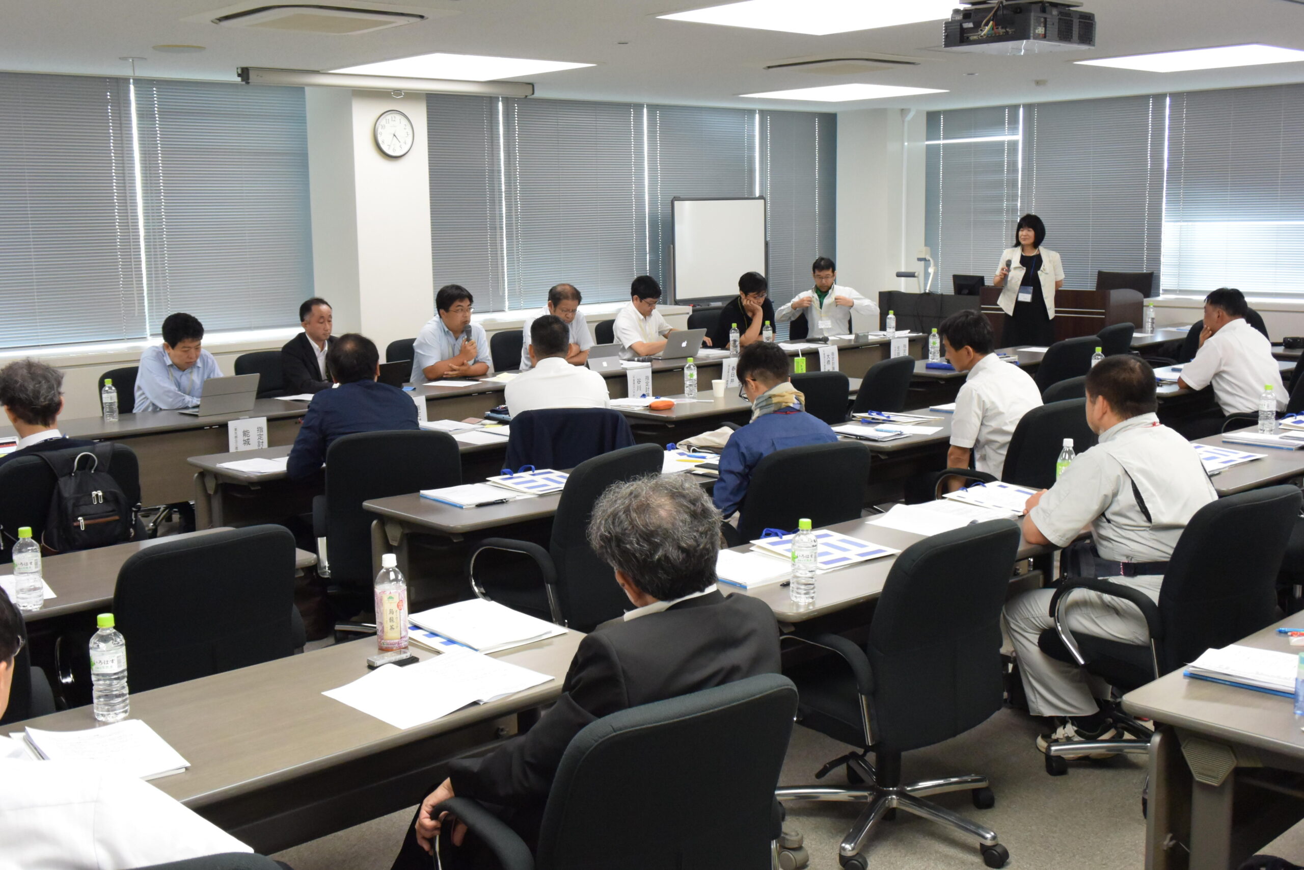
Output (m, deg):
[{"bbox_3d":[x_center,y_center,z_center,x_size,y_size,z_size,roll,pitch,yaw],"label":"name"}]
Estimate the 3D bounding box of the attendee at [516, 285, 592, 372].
[{"bbox_3d":[-0.587,-0.372,9.159,0.520,1.250,0.760,-9,12,-41],"label":"attendee"}]

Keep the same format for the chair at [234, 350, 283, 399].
[{"bbox_3d":[-2.088,-0.013,8.097,0.620,0.930,0.630,-9,12,-42],"label":"chair"}]

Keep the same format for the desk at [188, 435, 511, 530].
[{"bbox_3d":[-0.993,0.372,6.002,1.810,0.710,0.600,-9,12,-40],"label":"desk"}]

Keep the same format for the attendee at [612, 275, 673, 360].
[{"bbox_3d":[-0.001,-0.483,9.724,0.780,1.270,0.540,8,12,42],"label":"attendee"}]

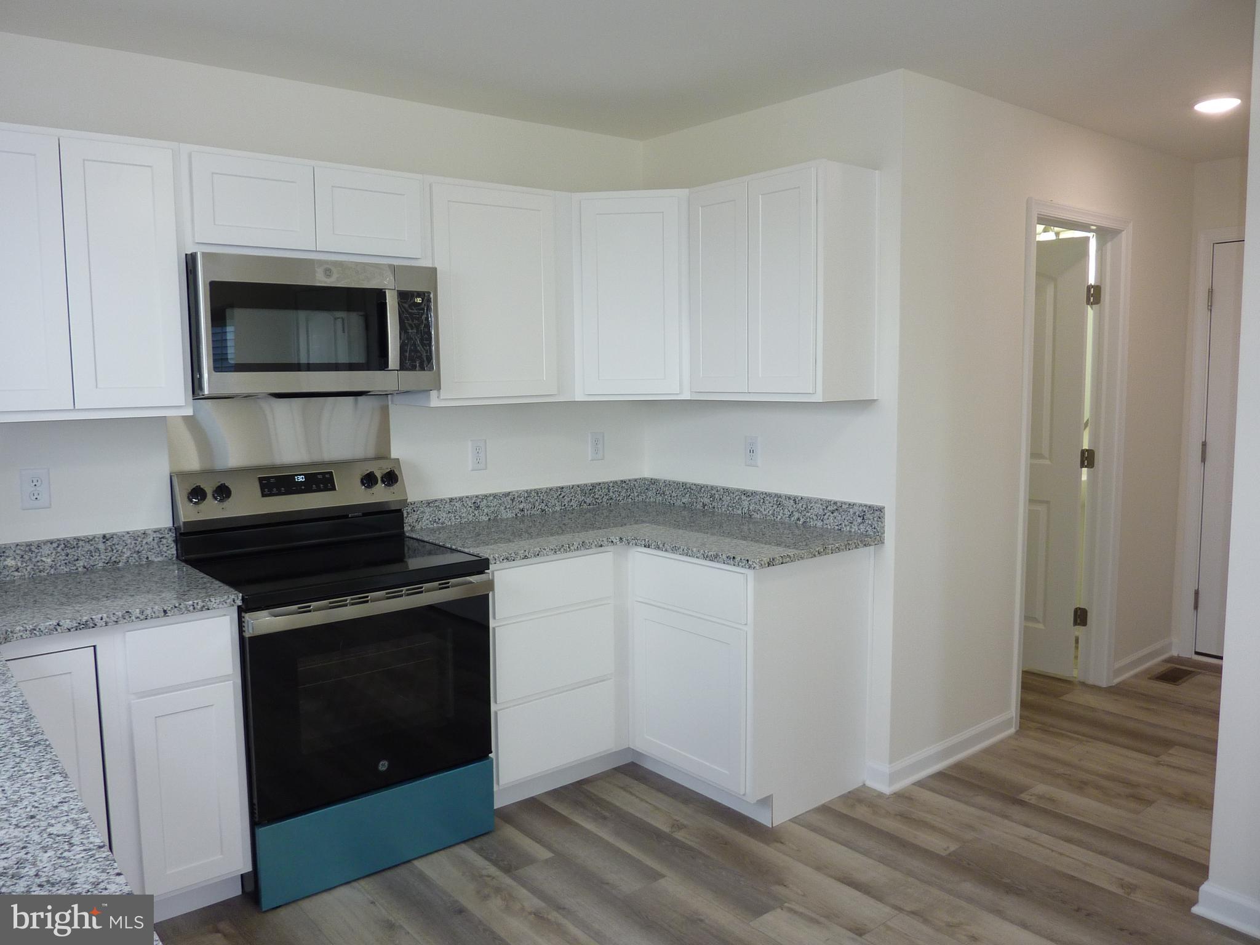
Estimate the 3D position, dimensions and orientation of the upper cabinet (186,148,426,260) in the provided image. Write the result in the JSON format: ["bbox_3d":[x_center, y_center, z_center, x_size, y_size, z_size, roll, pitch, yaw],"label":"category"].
[{"bbox_3d":[-1.068,-0.821,2.924,0.757,0.307,0.322,-6,8,-39],"label":"upper cabinet"}]

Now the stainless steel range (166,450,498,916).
[{"bbox_3d":[-0.922,0.584,2.902,0.748,1.177,0.680,-6,7,-39],"label":"stainless steel range"}]

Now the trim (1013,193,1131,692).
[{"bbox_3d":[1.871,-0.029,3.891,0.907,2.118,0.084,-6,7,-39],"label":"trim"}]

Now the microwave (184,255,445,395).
[{"bbox_3d":[-1.042,-0.455,2.930,0.752,0.410,0.400,-6,8,-39],"label":"microwave"}]

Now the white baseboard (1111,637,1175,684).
[{"bbox_3d":[2.539,0.918,4.477,0.710,0.094,0.020,-6,7,-39],"label":"white baseboard"}]

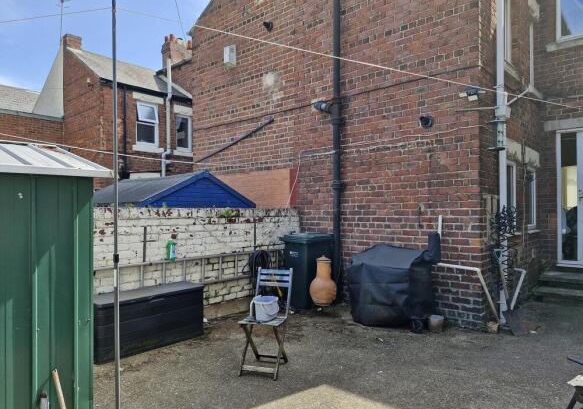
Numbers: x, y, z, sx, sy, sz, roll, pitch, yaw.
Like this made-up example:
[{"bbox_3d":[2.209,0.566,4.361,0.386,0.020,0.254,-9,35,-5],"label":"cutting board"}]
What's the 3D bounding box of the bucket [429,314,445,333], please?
[{"bbox_3d":[1.762,1.446,4.707,0.175,0.175,0.175,-1,-2,35],"label":"bucket"}]

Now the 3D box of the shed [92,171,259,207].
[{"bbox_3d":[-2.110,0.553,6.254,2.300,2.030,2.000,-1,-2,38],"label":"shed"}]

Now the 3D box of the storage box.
[{"bbox_3d":[-1.579,1.234,4.231,0.430,0.570,1.190,-1,-2,41],"label":"storage box"}]

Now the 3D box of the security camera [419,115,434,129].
[{"bbox_3d":[1.756,-1.077,5.038,0.140,0.140,0.130,-1,-2,35],"label":"security camera"}]

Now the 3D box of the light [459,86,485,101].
[{"bbox_3d":[2.183,-1.346,4.696,0.260,0.140,0.170,-1,-2,35],"label":"light"}]

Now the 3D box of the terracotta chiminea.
[{"bbox_3d":[0.448,1.168,5.603,0.390,0.750,0.390,0,-1,5],"label":"terracotta chiminea"}]

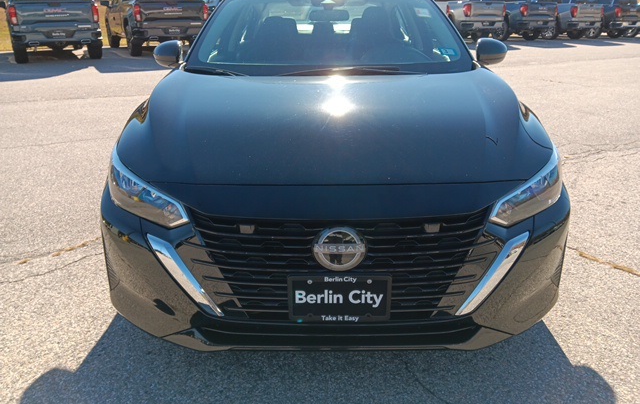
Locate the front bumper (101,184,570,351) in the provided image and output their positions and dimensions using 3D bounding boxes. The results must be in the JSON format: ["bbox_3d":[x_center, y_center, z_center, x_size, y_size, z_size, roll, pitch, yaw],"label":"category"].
[{"bbox_3d":[0.059,0.172,1.710,1.790,0.590,0.560,0,22,0],"label":"front bumper"}]

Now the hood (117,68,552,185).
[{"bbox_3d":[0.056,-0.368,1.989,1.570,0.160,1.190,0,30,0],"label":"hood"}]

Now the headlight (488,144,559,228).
[{"bbox_3d":[0.724,-0.069,1.649,0.450,0.170,0.360,-5,22,-11],"label":"headlight"}]

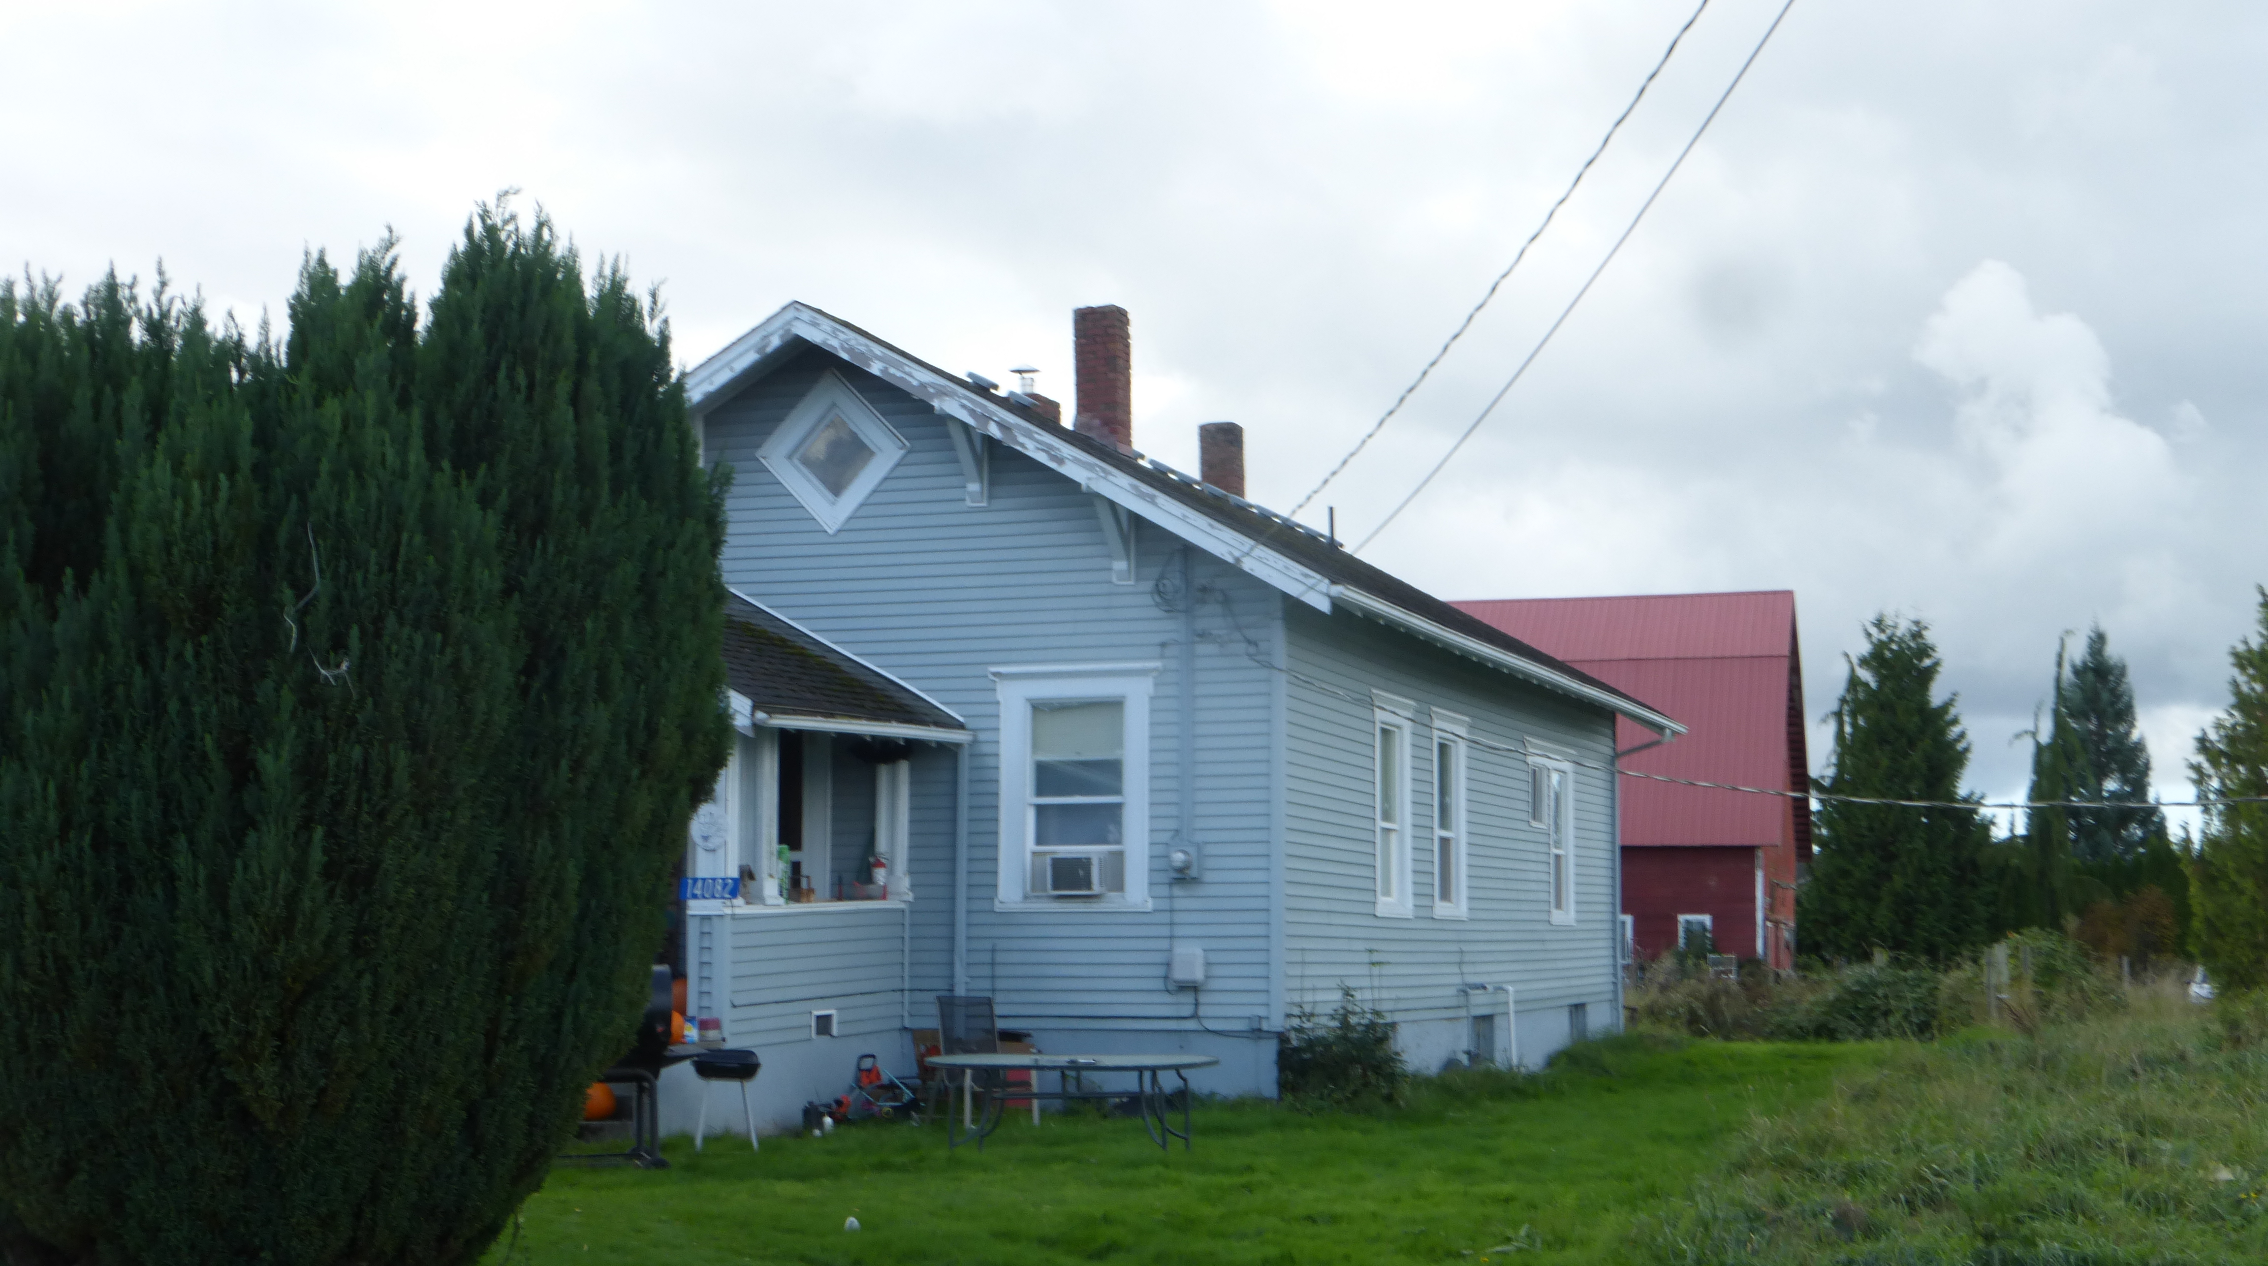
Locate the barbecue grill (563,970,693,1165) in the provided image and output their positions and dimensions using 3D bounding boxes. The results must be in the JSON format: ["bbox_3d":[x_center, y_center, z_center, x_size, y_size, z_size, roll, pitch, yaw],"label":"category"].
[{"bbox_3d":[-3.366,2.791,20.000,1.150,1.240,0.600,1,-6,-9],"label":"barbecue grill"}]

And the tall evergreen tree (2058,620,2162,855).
[{"bbox_3d":[28.298,5.264,90.409,3.600,10.956,3.600,0,-6,0],"label":"tall evergreen tree"}]

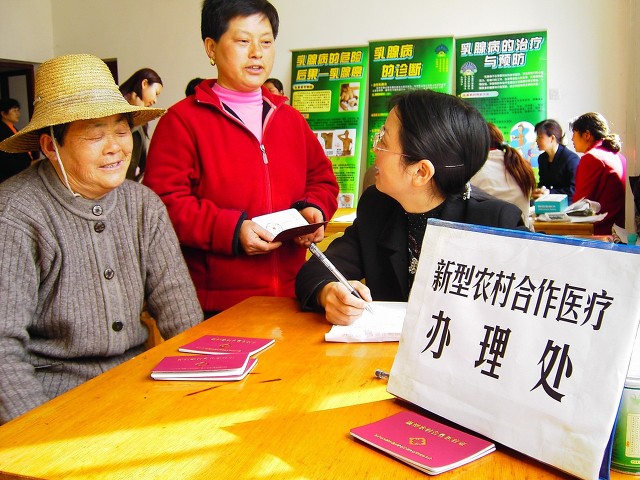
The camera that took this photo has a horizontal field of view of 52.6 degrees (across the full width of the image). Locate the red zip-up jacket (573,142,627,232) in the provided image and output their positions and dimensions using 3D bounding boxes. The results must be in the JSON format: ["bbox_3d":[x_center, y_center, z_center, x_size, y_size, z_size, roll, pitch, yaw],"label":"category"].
[{"bbox_3d":[1.507,-0.247,3.588,0.380,0.600,0.470,0,6,18],"label":"red zip-up jacket"}]

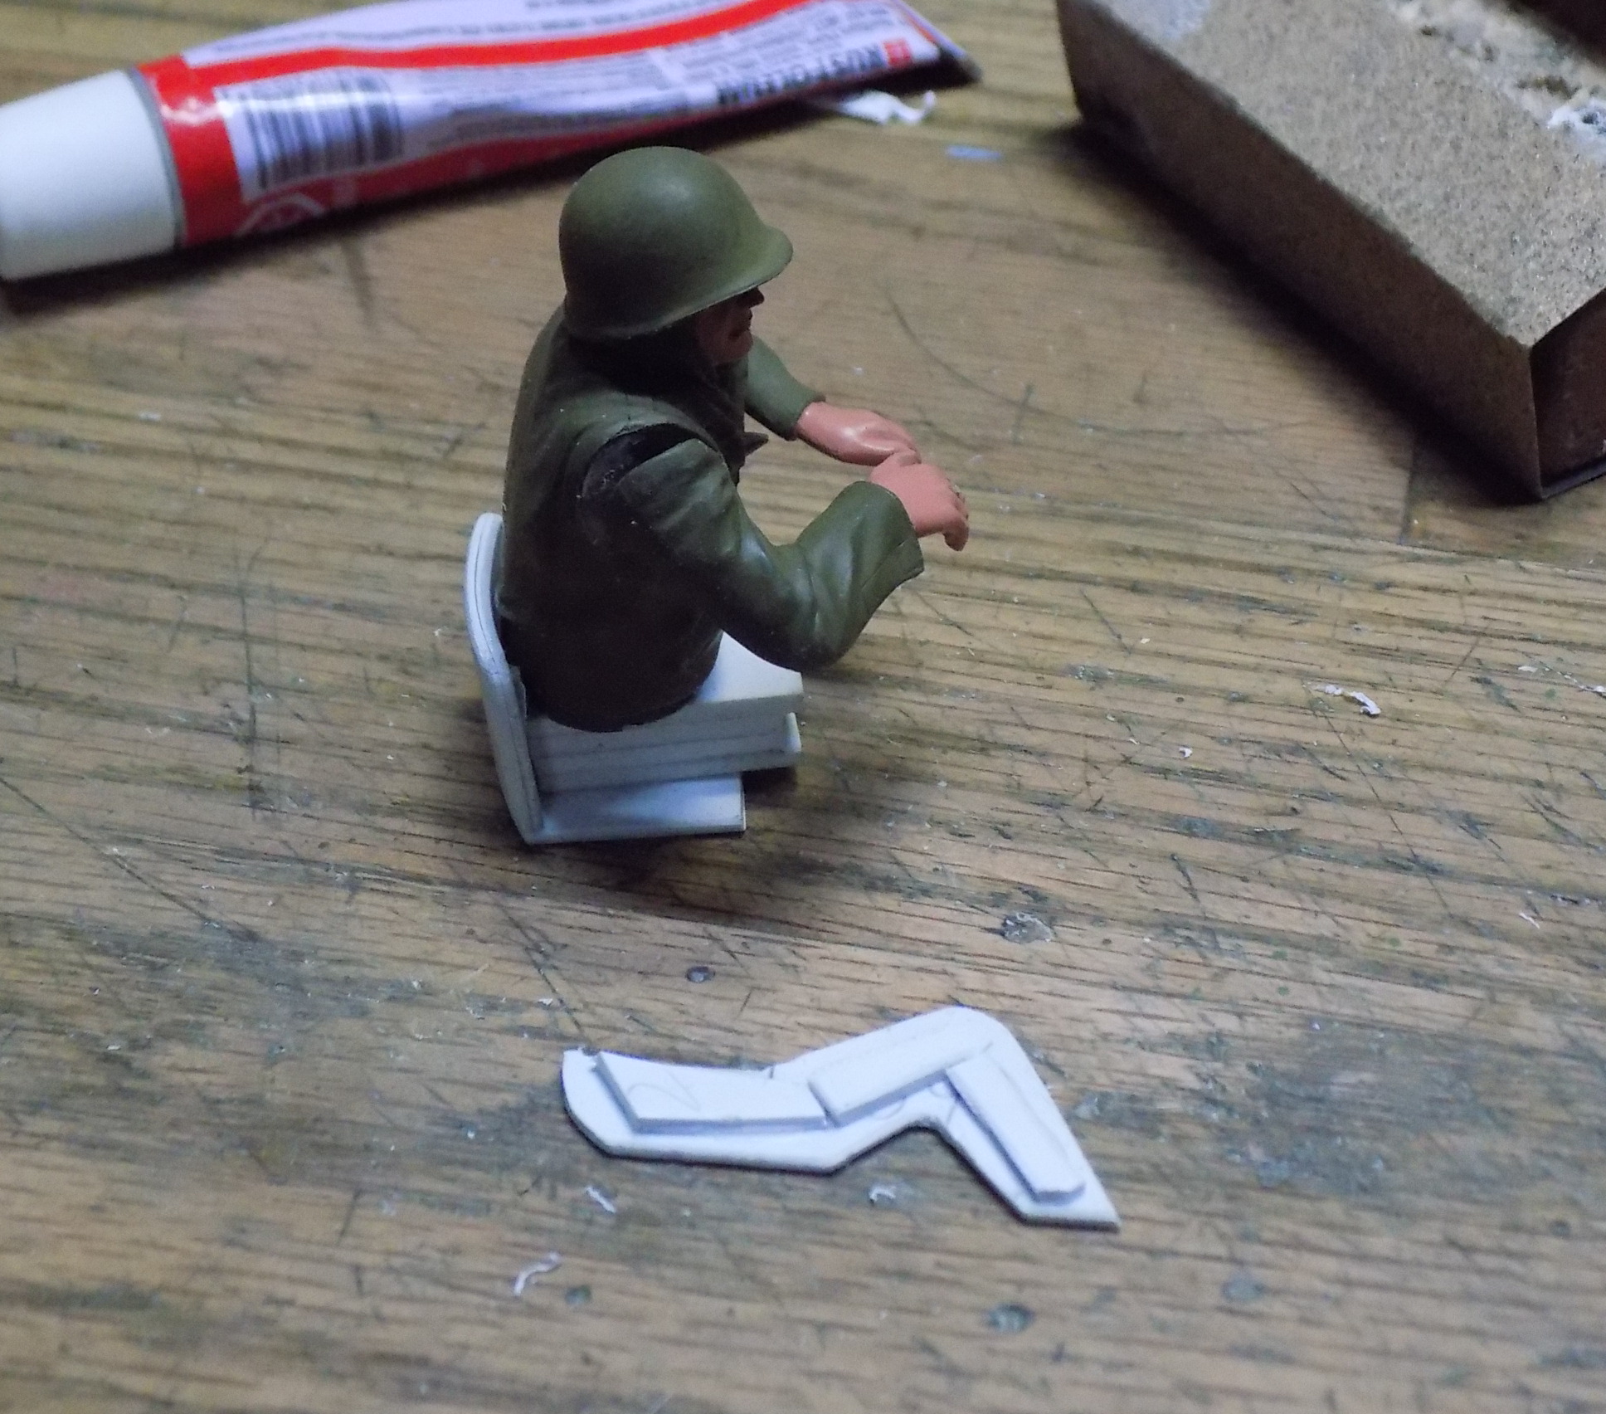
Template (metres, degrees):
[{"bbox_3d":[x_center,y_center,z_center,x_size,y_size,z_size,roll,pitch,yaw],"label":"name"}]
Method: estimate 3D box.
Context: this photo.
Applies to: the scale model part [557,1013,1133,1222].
[{"bbox_3d":[0.002,0.031,0.215,0.041,0.003,0.021,-1,42,-1],"label":"scale model part"}]

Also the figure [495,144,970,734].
[{"bbox_3d":[-0.006,-0.024,0.226,0.037,0.049,0.032,-7,42,-7],"label":"figure"}]

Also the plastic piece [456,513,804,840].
[{"bbox_3d":[-0.014,-0.006,0.238,0.027,0.026,0.021,-3,42,-4],"label":"plastic piece"}]

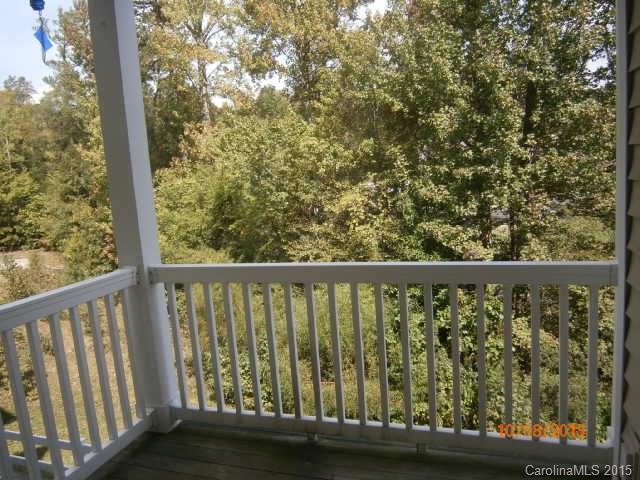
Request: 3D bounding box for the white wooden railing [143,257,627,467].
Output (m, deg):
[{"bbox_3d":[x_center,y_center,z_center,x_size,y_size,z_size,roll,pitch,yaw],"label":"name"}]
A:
[{"bbox_3d":[0.192,0.574,2.443,2.295,0.915,0.072,-1,8,17],"label":"white wooden railing"}]

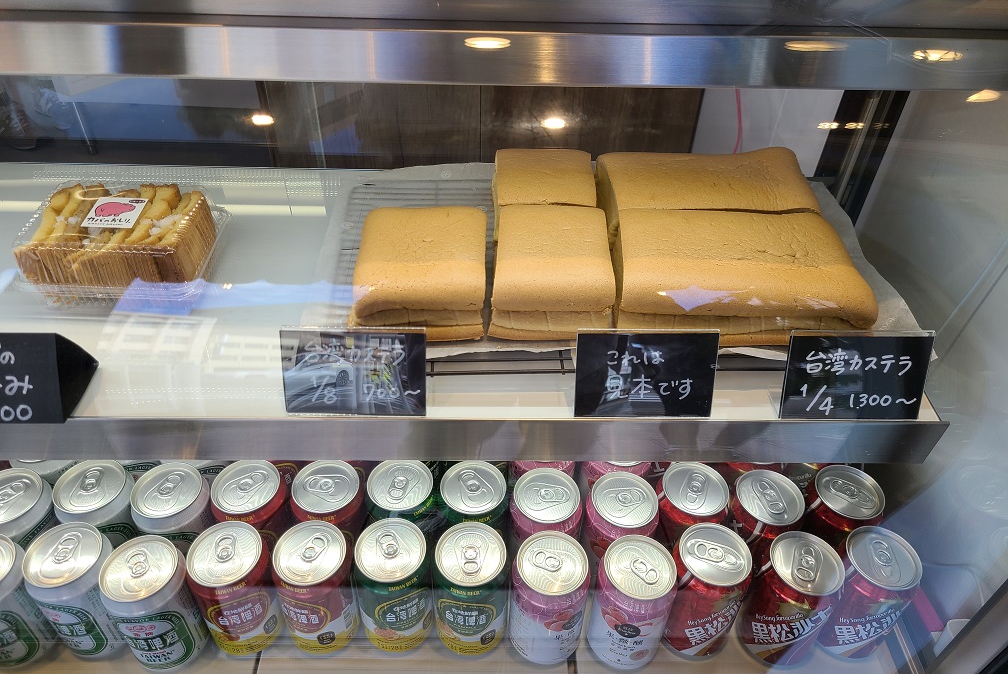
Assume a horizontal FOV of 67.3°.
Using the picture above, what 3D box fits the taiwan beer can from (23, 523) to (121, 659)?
[{"bbox_3d":[-0.357,0.222,0.652,0.066,0.122,0.066,1,41,-1],"label":"taiwan beer can"}]

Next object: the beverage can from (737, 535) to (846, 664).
[{"bbox_3d":[0.246,0.230,0.657,0.066,0.122,0.066,1,41,-1],"label":"beverage can"}]

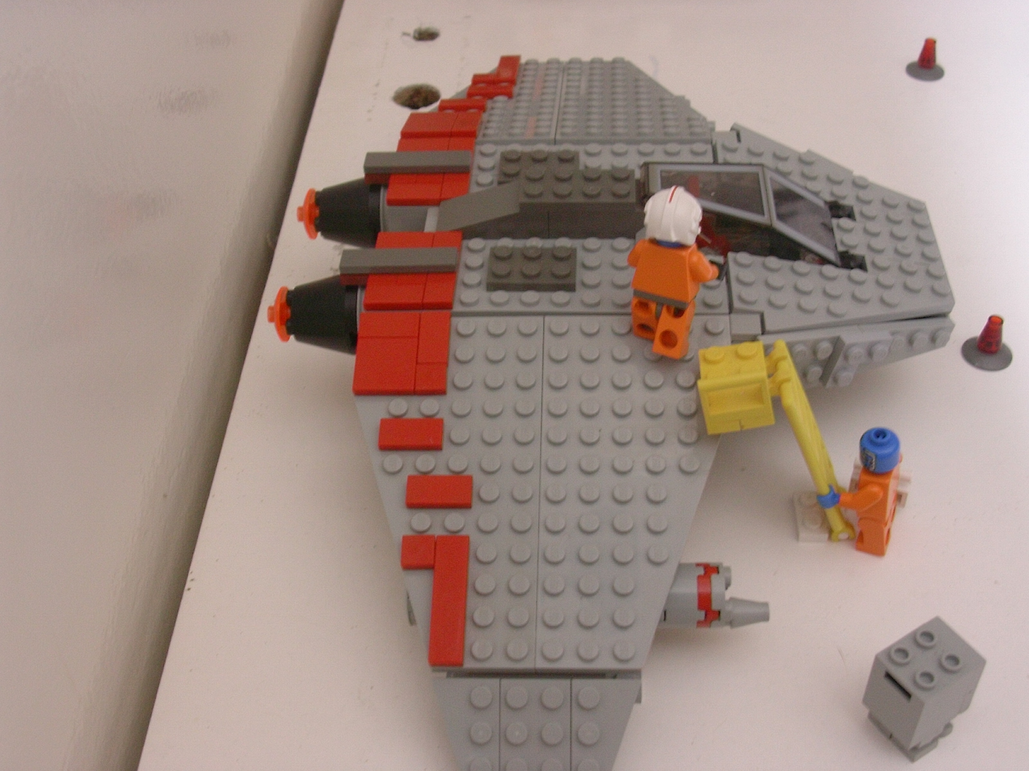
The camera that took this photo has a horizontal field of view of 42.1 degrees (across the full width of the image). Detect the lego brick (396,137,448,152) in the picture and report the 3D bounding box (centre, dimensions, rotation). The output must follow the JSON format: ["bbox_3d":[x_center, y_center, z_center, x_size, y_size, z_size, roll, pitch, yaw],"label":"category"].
[{"bbox_3d":[-0.028,-0.072,0.409,0.016,0.003,0.008,0,42,4],"label":"lego brick"}]

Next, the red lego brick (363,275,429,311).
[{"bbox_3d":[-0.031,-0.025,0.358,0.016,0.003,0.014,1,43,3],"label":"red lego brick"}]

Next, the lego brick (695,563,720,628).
[{"bbox_3d":[0.047,0.052,0.333,0.005,0.016,0.016,0,42,4],"label":"lego brick"}]

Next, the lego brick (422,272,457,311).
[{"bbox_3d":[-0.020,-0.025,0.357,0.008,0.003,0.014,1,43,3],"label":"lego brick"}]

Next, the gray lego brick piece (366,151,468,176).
[{"bbox_3d":[-0.029,-0.066,0.397,0.032,0.003,0.008,1,43,3],"label":"gray lego brick piece"}]

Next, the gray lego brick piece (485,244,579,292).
[{"bbox_3d":[0.005,-0.032,0.362,0.024,0.005,0.016,0,42,4],"label":"gray lego brick piece"}]

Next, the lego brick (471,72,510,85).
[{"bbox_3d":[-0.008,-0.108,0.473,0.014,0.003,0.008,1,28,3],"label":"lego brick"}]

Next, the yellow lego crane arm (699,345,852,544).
[{"bbox_3d":[0.068,0.017,0.348,0.030,0.071,0.017,-16,36,10],"label":"yellow lego crane arm"}]

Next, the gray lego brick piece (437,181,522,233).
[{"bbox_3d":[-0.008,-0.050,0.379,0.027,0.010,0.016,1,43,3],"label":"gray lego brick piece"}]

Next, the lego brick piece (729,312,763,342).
[{"bbox_3d":[0.060,-0.015,0.347,0.008,0.003,0.008,1,43,3],"label":"lego brick piece"}]

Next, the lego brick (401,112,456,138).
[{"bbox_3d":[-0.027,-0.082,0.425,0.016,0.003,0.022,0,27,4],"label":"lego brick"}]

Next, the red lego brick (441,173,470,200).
[{"bbox_3d":[-0.017,-0.058,0.394,0.008,0.003,0.016,0,42,4],"label":"red lego brick"}]

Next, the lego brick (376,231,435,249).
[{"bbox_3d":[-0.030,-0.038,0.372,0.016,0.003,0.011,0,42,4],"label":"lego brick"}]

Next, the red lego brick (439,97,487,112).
[{"bbox_3d":[-0.017,-0.093,0.446,0.016,0.003,0.008,0,27,4],"label":"red lego brick"}]

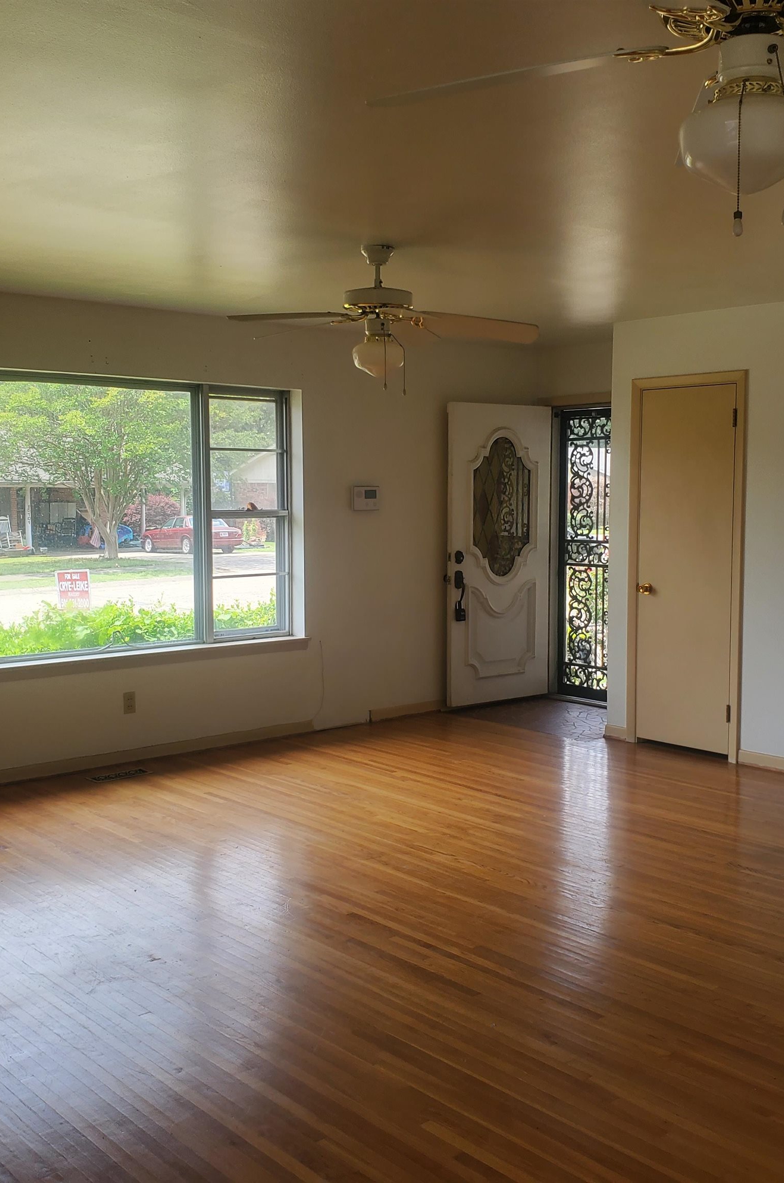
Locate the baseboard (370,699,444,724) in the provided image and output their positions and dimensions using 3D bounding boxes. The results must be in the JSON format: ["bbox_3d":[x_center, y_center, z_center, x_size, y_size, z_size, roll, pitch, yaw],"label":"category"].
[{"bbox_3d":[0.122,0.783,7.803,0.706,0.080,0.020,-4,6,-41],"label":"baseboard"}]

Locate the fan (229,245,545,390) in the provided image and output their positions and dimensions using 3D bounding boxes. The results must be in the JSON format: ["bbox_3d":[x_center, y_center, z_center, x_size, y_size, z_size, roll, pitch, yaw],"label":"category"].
[{"bbox_3d":[-0.056,-1.114,4.816,1.290,0.550,1.290,-4,6,-41],"label":"fan"}]

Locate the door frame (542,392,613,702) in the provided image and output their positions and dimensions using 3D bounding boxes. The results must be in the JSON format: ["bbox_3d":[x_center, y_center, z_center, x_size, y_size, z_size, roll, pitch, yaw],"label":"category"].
[{"bbox_3d":[1.441,-0.273,8.039,0.130,2.120,1.060,-4,6,-41],"label":"door frame"}]

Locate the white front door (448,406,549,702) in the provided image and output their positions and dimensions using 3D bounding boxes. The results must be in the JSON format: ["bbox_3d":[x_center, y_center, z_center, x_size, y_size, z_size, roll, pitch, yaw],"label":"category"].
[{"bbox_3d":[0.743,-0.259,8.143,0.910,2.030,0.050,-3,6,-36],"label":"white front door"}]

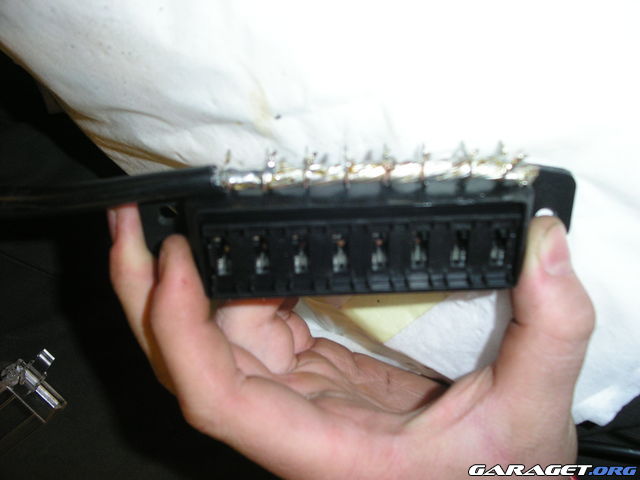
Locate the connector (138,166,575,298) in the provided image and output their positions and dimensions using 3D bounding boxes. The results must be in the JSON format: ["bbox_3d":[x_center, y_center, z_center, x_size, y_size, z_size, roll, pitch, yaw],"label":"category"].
[{"bbox_3d":[0.012,-0.004,0.228,0.146,0.033,0.029,-1,33,1],"label":"connector"}]

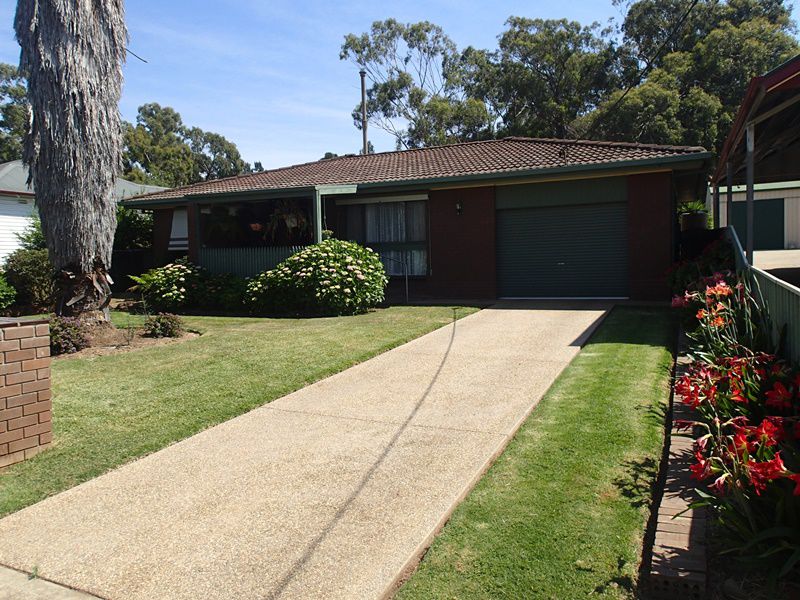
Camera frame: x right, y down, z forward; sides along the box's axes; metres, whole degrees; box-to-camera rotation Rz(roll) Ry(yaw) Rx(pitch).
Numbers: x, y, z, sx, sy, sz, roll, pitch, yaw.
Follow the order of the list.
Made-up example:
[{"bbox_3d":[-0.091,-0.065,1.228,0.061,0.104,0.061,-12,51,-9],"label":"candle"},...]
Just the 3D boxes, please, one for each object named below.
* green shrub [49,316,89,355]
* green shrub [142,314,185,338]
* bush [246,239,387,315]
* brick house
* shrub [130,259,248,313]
[{"bbox_3d":[-5.078,0.487,8.727,0.780,0.580,0.750,0,1,25],"label":"green shrub"},{"bbox_3d":[-4.031,0.384,9.856,0.660,0.430,0.660,0,1,25],"label":"green shrub"},{"bbox_3d":[-1.793,-0.571,13.132,3.500,1.640,2.000,0,1,25],"label":"bush"},{"bbox_3d":[0.864,-2.596,19.392,16.280,5.120,10.350,0,1,25],"label":"brick house"},{"bbox_3d":[-5.343,-0.423,14.870,3.700,1.280,1.800,0,1,25],"label":"shrub"}]

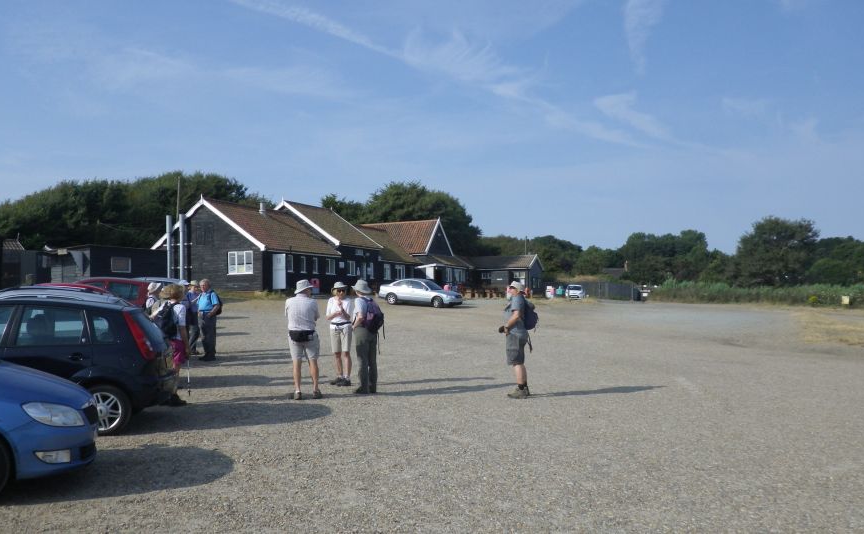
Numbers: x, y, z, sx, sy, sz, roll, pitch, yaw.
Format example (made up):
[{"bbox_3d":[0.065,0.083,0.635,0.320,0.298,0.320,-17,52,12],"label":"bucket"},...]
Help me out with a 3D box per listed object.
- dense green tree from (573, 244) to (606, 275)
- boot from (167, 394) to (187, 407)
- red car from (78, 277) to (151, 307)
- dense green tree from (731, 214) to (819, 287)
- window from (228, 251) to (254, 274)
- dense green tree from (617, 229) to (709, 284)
[{"bbox_3d":[21.352,-0.808,95.000,4.700,4.500,4.200,0,-1,0],"label":"dense green tree"},{"bbox_3d":[-3.501,1.834,9.700,0.290,0.160,0.110,0,-1,-15],"label":"boot"},{"bbox_3d":[-8.184,1.019,16.900,4.050,1.520,1.720,0,-1,-10],"label":"red car"},{"bbox_3d":[40.058,-1.570,82.000,10.000,8.700,8.500,0,-1,0],"label":"dense green tree"},{"bbox_3d":[-10.455,-0.229,38.500,1.840,1.290,0.120,-1,-1,29],"label":"window"},{"bbox_3d":[36.266,-1.326,110.000,14.000,9.300,9.500,0,-1,0],"label":"dense green tree"}]

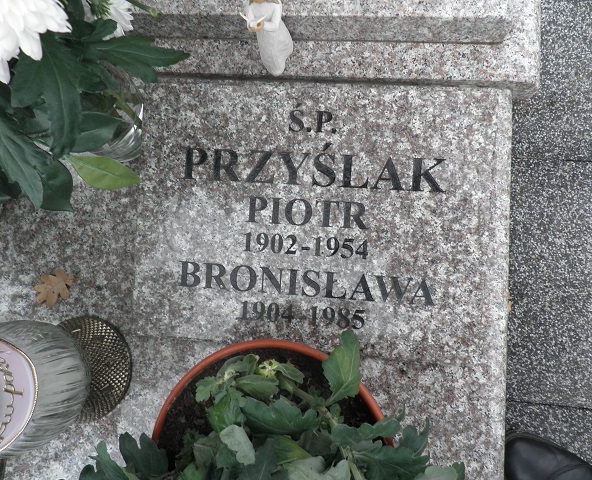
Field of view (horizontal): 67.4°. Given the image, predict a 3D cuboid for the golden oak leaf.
[{"bbox_3d":[-0.372,0.074,0.682,0.071,0.010,0.053,-33,82,2],"label":"golden oak leaf"}]

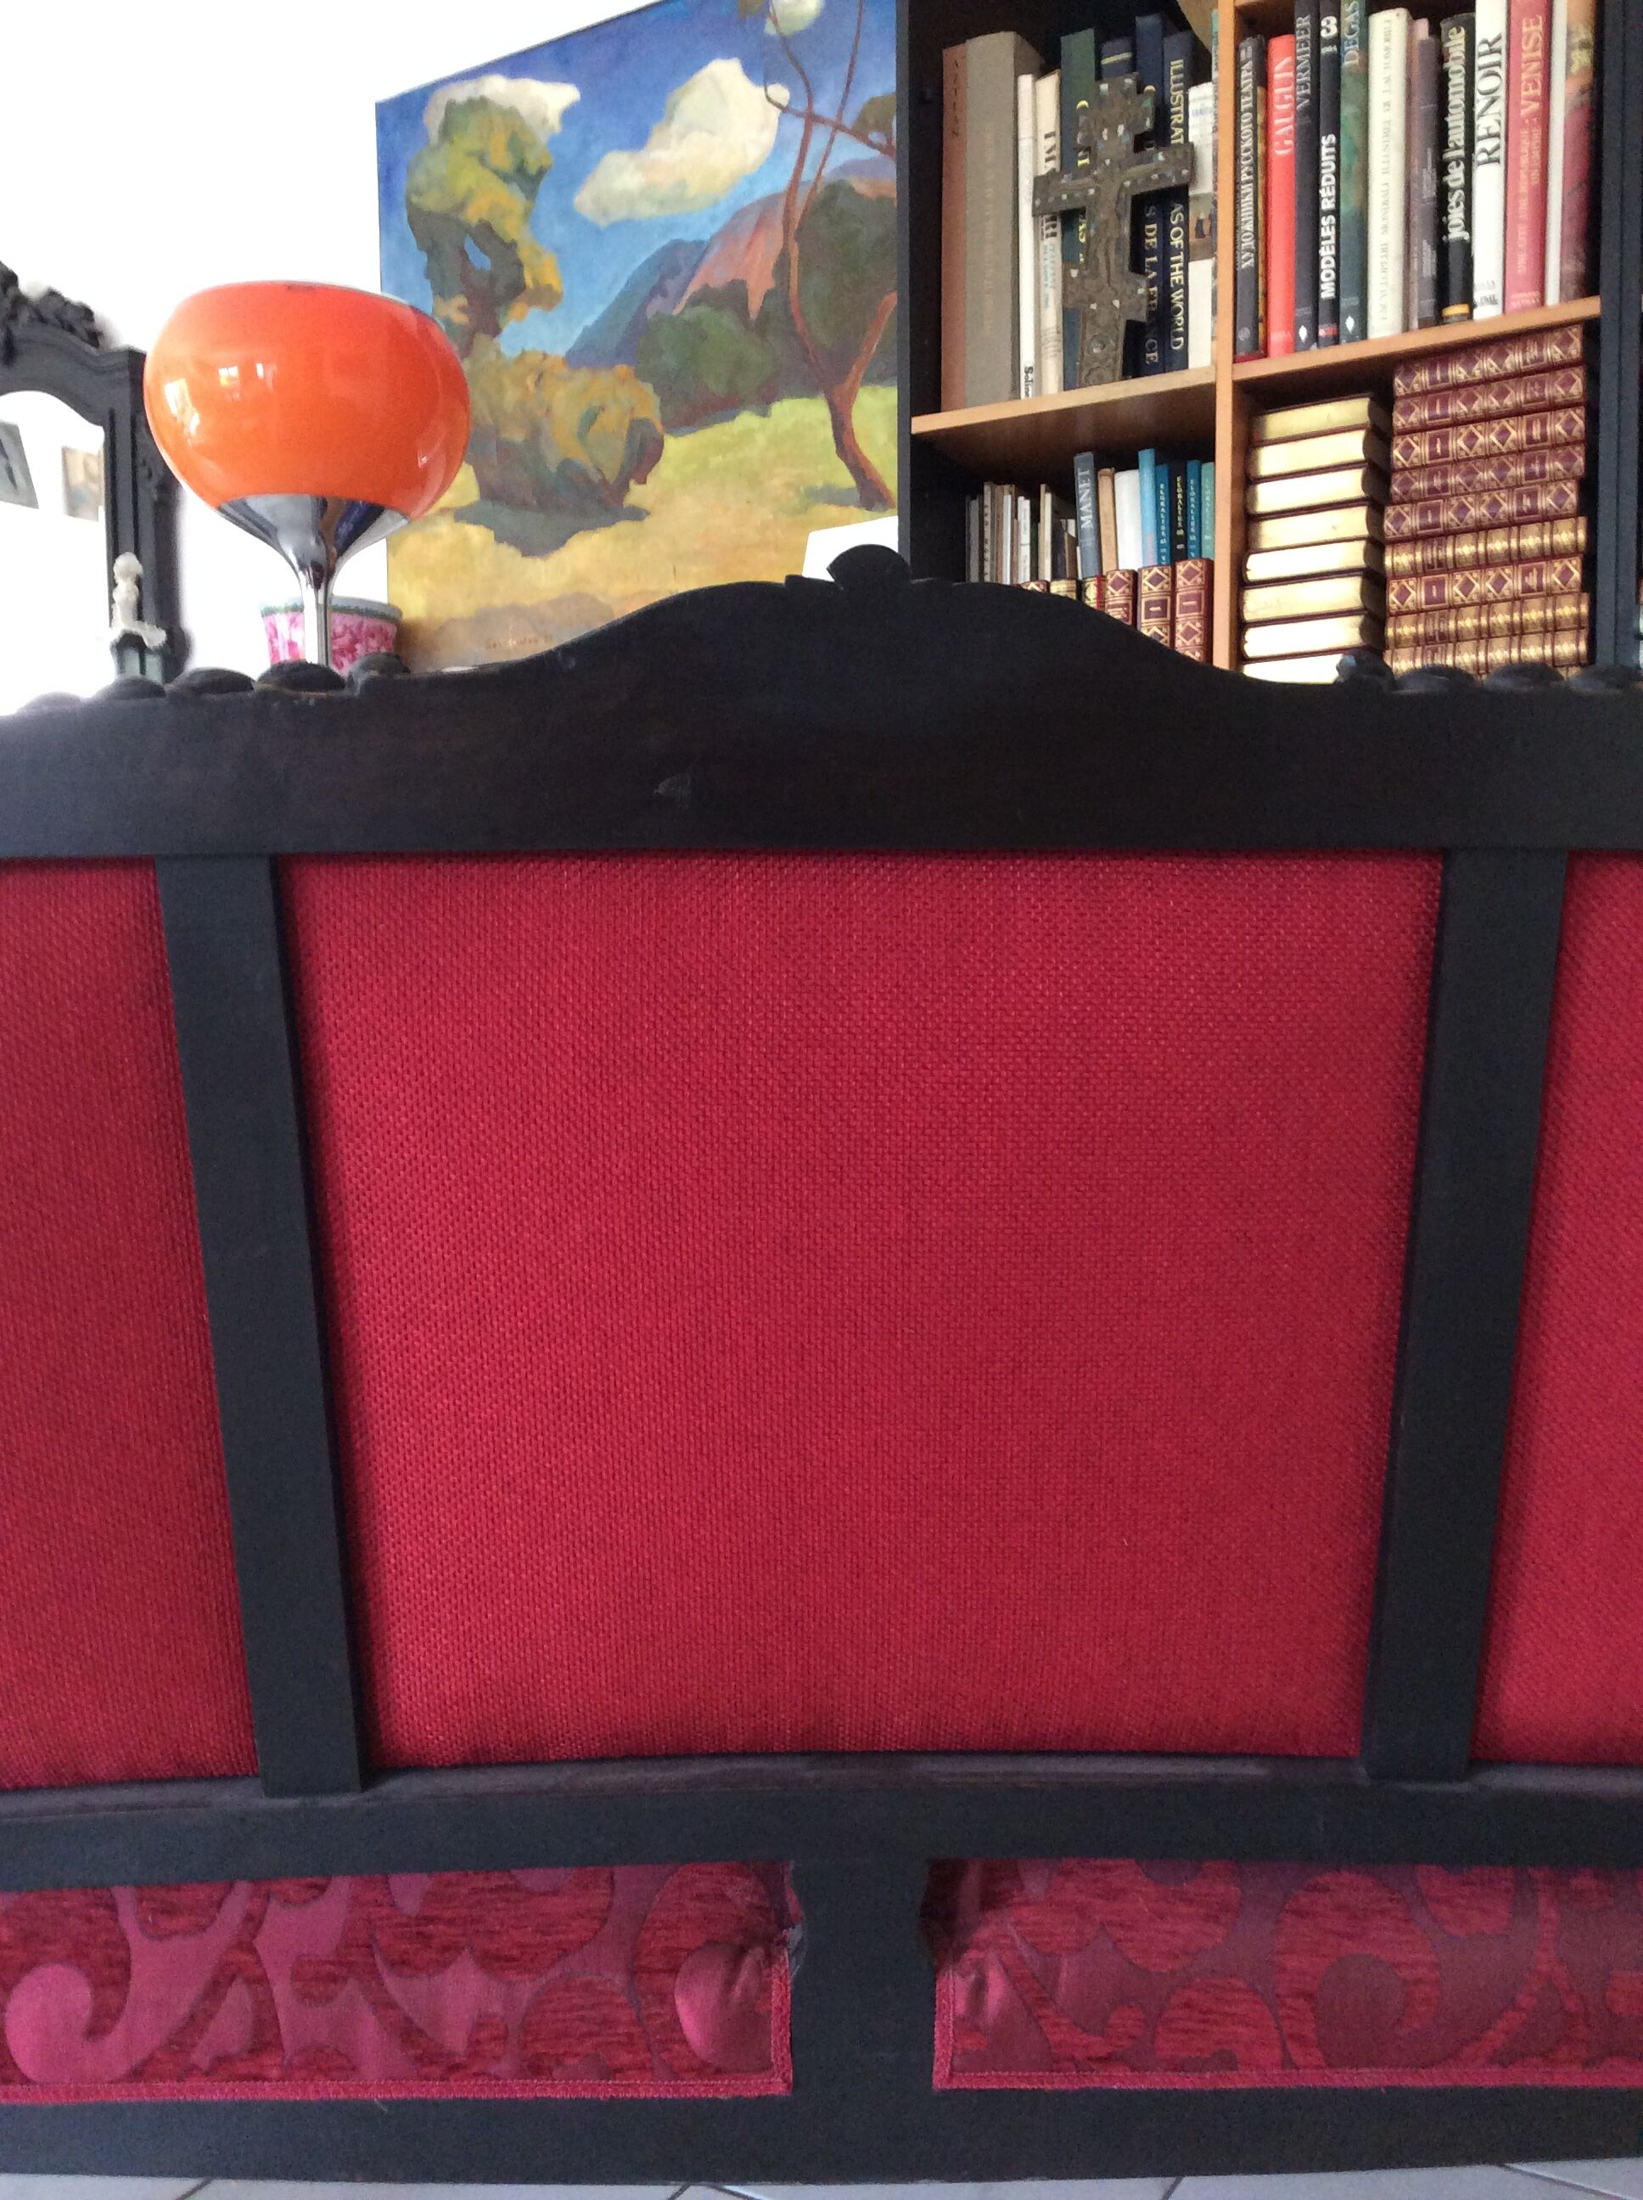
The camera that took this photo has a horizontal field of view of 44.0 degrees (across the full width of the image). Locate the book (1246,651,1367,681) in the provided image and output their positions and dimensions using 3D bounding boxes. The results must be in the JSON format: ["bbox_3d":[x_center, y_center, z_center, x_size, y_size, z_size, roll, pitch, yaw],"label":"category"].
[{"bbox_3d":[0.574,-0.465,2.274,0.138,0.037,0.206,1,3,32],"label":"book"}]

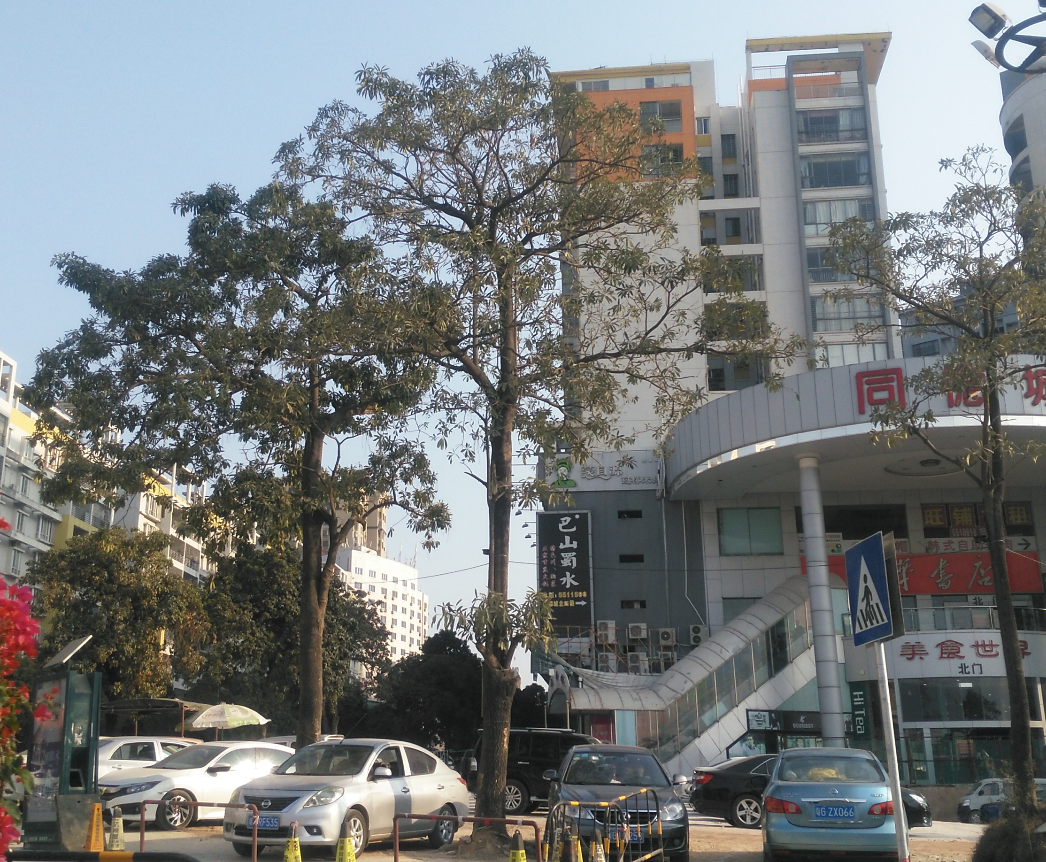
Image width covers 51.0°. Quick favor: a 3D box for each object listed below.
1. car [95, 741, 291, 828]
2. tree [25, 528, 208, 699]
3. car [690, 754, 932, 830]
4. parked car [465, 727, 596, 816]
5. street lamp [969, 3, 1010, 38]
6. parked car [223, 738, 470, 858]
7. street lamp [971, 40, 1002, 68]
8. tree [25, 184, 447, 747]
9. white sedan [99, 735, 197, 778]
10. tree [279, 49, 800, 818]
[{"bbox_3d":[-5.130,6.030,18.850,1.800,1.430,4.600,-13,-21,34],"label":"car"},{"bbox_3d":[-12.190,6.753,32.419,5.701,7.846,5.600,-1,-16,0],"label":"tree"},{"bbox_3d":[5.919,7.526,23.188,4.820,1.470,1.820,-2,-16,3],"label":"car"},{"bbox_3d":[0.913,8.073,26.199,4.800,1.880,1.870,0,-16,-3],"label":"parked car"},{"bbox_3d":[6.350,-5.590,14.950,0.190,0.420,0.390,-36,-8,-16],"label":"street lamp"},{"bbox_3d":[-2.310,5.010,15.110,1.700,1.510,4.450,-7,-19,21],"label":"parked car"},{"bbox_3d":[6.630,-5.380,15.700,0.220,0.500,0.450,-46,-27,6],"label":"street lamp"},{"bbox_3d":[-6.965,0.957,26.022,10.293,15.117,9.500,-1,-16,0],"label":"tree"},{"bbox_3d":[-7.420,6.570,21.000,1.760,1.480,4.500,-13,-21,34],"label":"white sedan"},{"bbox_3d":[0.214,-0.492,18.821,9.190,13.961,8.500,-1,-16,0],"label":"tree"}]

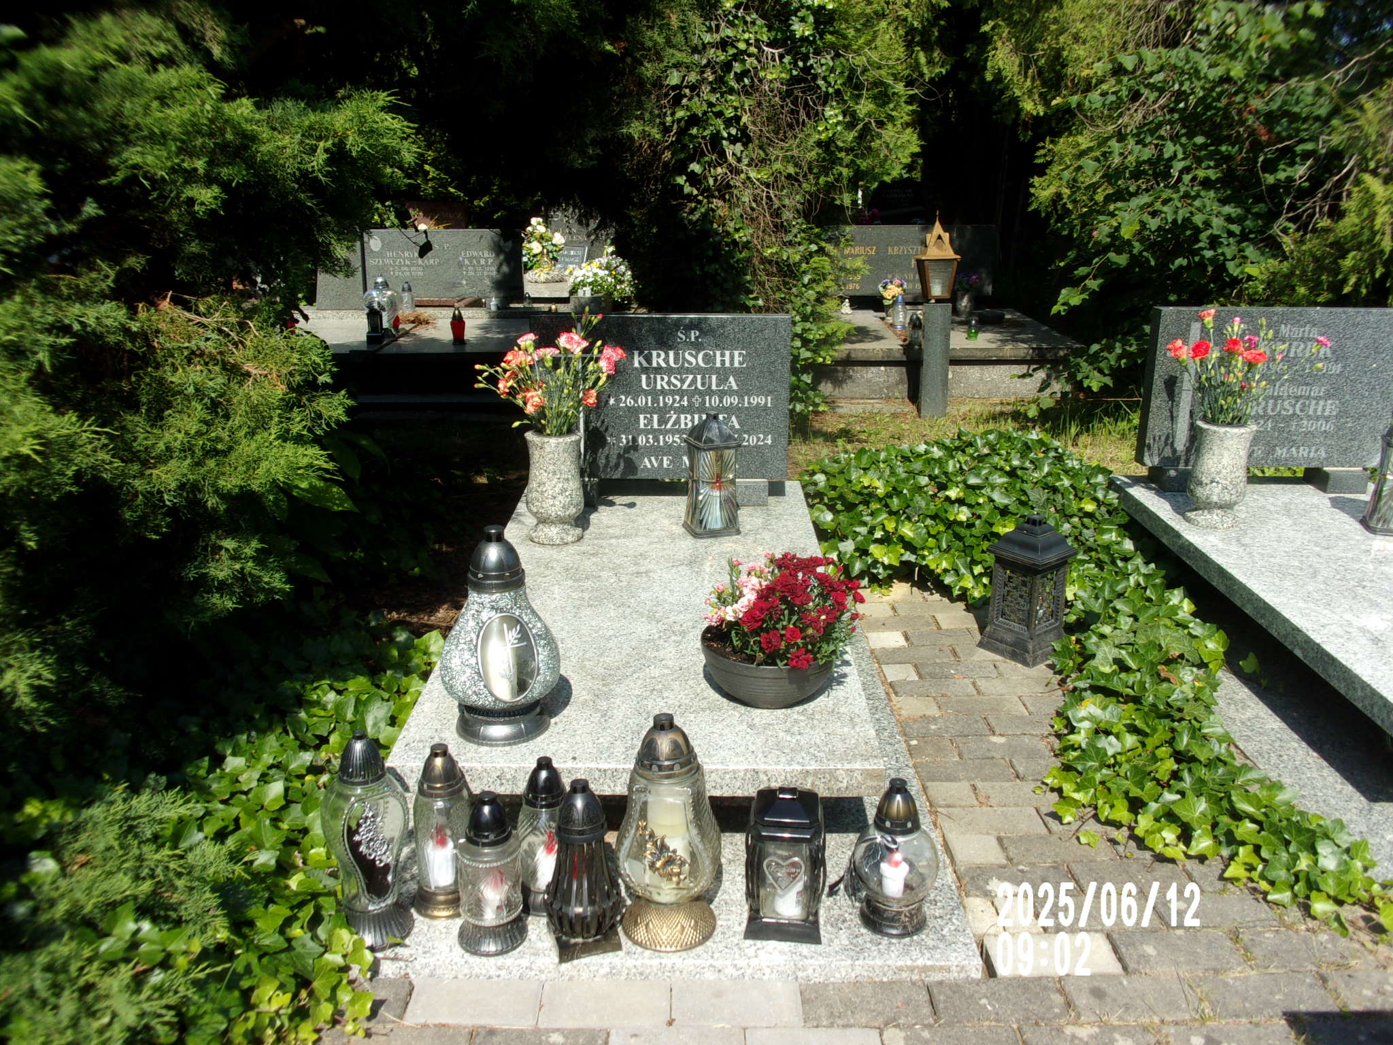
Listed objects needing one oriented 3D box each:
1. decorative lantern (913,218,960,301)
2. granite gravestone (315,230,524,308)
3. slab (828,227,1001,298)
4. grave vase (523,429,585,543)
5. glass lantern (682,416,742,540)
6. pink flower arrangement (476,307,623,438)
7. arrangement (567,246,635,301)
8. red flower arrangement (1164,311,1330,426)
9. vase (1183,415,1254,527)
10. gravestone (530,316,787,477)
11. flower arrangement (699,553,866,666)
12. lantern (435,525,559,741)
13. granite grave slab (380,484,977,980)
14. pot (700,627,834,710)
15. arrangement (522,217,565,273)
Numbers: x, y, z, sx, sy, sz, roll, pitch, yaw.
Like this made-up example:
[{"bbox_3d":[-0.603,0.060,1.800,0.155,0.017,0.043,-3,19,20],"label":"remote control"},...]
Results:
[{"bbox_3d":[1.181,-1.288,5.520,0.185,0.410,0.185,-3,17,-10],"label":"decorative lantern"},{"bbox_3d":[-1.897,-1.748,7.750,1.420,0.510,0.120,0,17,0],"label":"granite gravestone"},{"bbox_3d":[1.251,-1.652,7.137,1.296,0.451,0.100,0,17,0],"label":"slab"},{"bbox_3d":[-0.352,-0.089,2.804,0.145,0.258,0.145,0,17,0],"label":"grave vase"},{"bbox_3d":[0.037,-0.125,2.837,0.125,0.304,0.120,-5,18,-15],"label":"glass lantern"},{"bbox_3d":[-0.353,-0.357,2.705,0.345,0.305,0.280,0,17,0],"label":"pink flower arrangement"},{"bbox_3d":[-0.650,-1.681,7.650,0.450,0.300,0.420,0,17,0],"label":"arrangement"},{"bbox_3d":[1.365,-0.378,2.790,0.377,0.284,0.270,0,17,0],"label":"red flower arrangement"},{"bbox_3d":[1.338,-0.125,2.882,0.145,0.258,0.145,0,17,0],"label":"vase"},{"bbox_3d":[-0.114,-0.403,3.635,0.810,0.530,0.080,0,17,0],"label":"gravestone"},{"bbox_3d":[0.177,0.174,2.323,0.320,0.190,0.290,0,17,0],"label":"flower arrangement"},{"bbox_3d":[-0.327,0.176,1.870,0.193,0.350,0.180,-6,18,-17],"label":"lantern"},{"bbox_3d":[-0.068,0.304,2.541,1.030,0.335,1.710,0,17,0],"label":"granite grave slab"},{"bbox_3d":[0.144,0.300,2.352,0.279,0.108,0.279,0,17,0],"label":"pot"},{"bbox_3d":[-1.171,-2.114,8.600,0.320,0.410,0.280,0,17,0],"label":"arrangement"}]

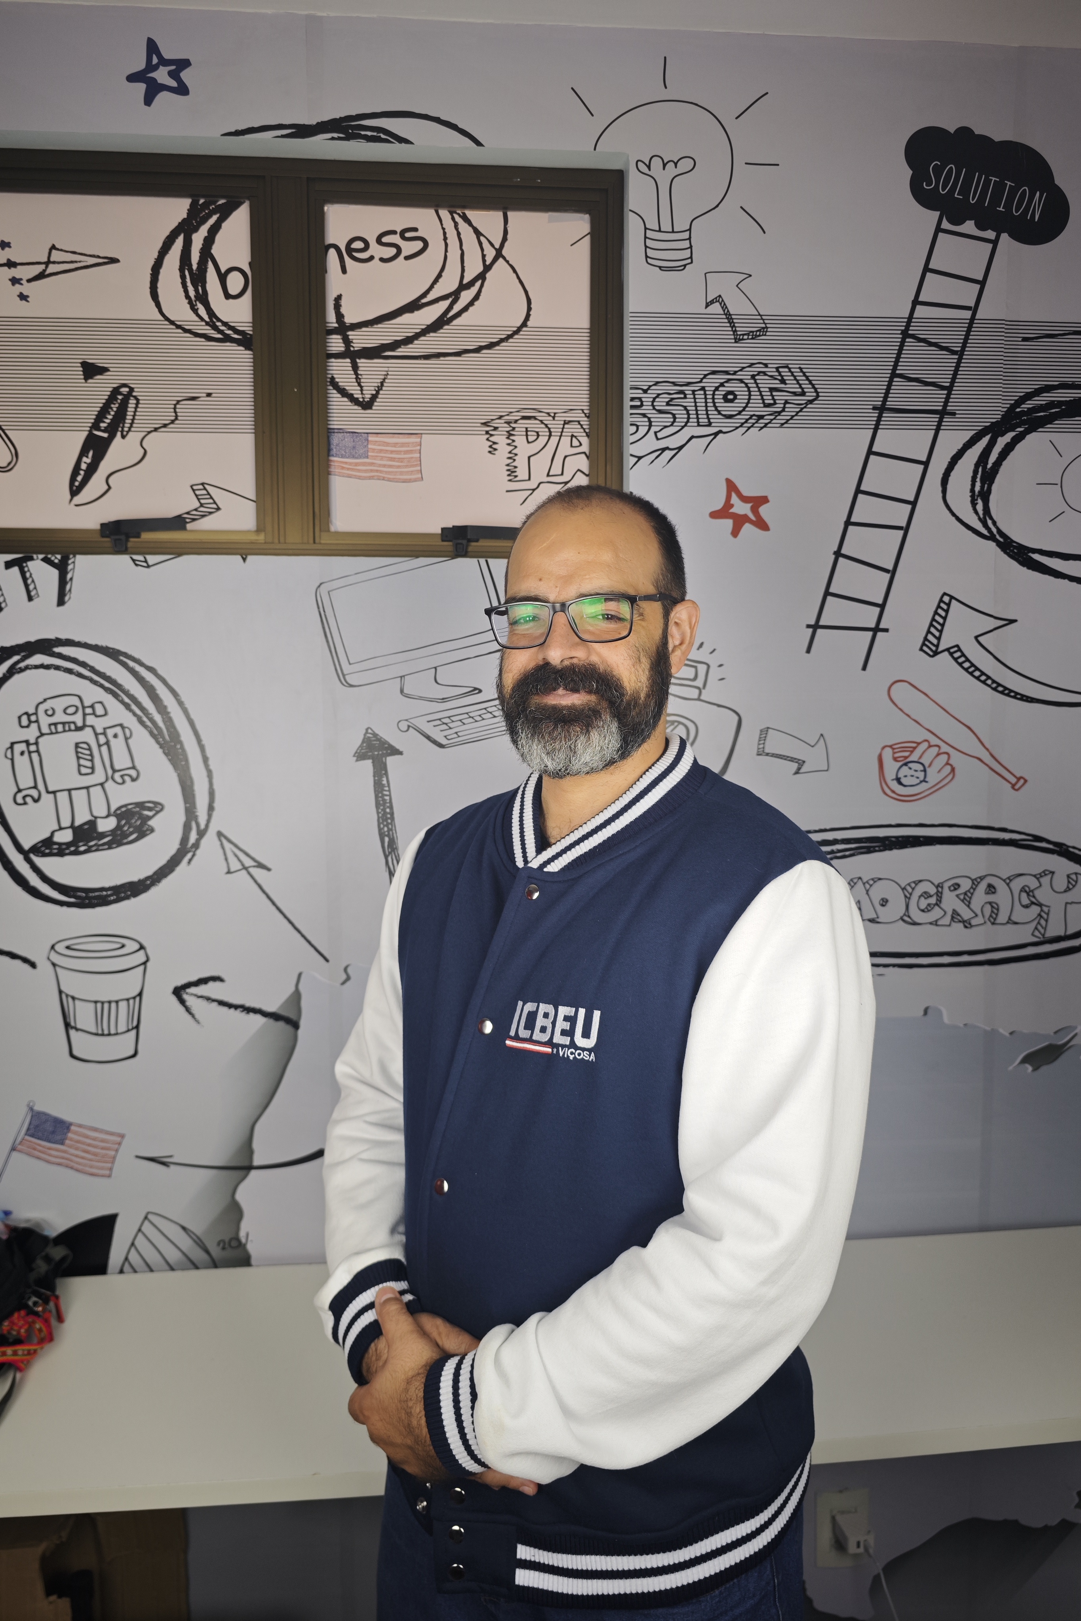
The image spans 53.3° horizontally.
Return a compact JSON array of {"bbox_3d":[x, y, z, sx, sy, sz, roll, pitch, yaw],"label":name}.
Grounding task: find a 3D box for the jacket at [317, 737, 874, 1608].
[{"bbox_3d":[0.031,0.289,0.969,0.540,0.720,0.370,3,6,41],"label":"jacket"}]

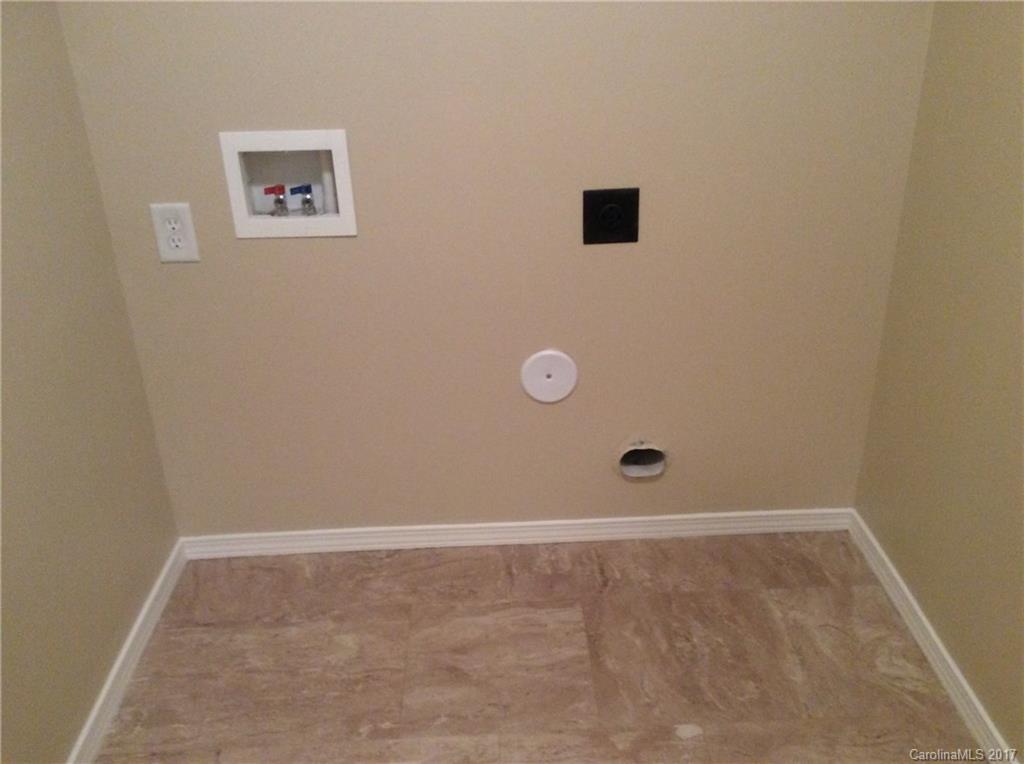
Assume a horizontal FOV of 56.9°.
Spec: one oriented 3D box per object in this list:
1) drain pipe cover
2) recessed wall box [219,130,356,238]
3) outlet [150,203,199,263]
[{"bbox_3d":[0.084,-0.013,2.118,0.126,0.128,0.009,-2,26,-1],"label":"drain pipe cover"},{"bbox_3d":[-0.449,-0.415,1.946,0.248,0.215,0.080,-2,26,-1],"label":"recessed wall box"},{"bbox_3d":[-0.693,-0.307,1.949,0.079,0.124,0.008,-2,26,-1],"label":"outlet"}]

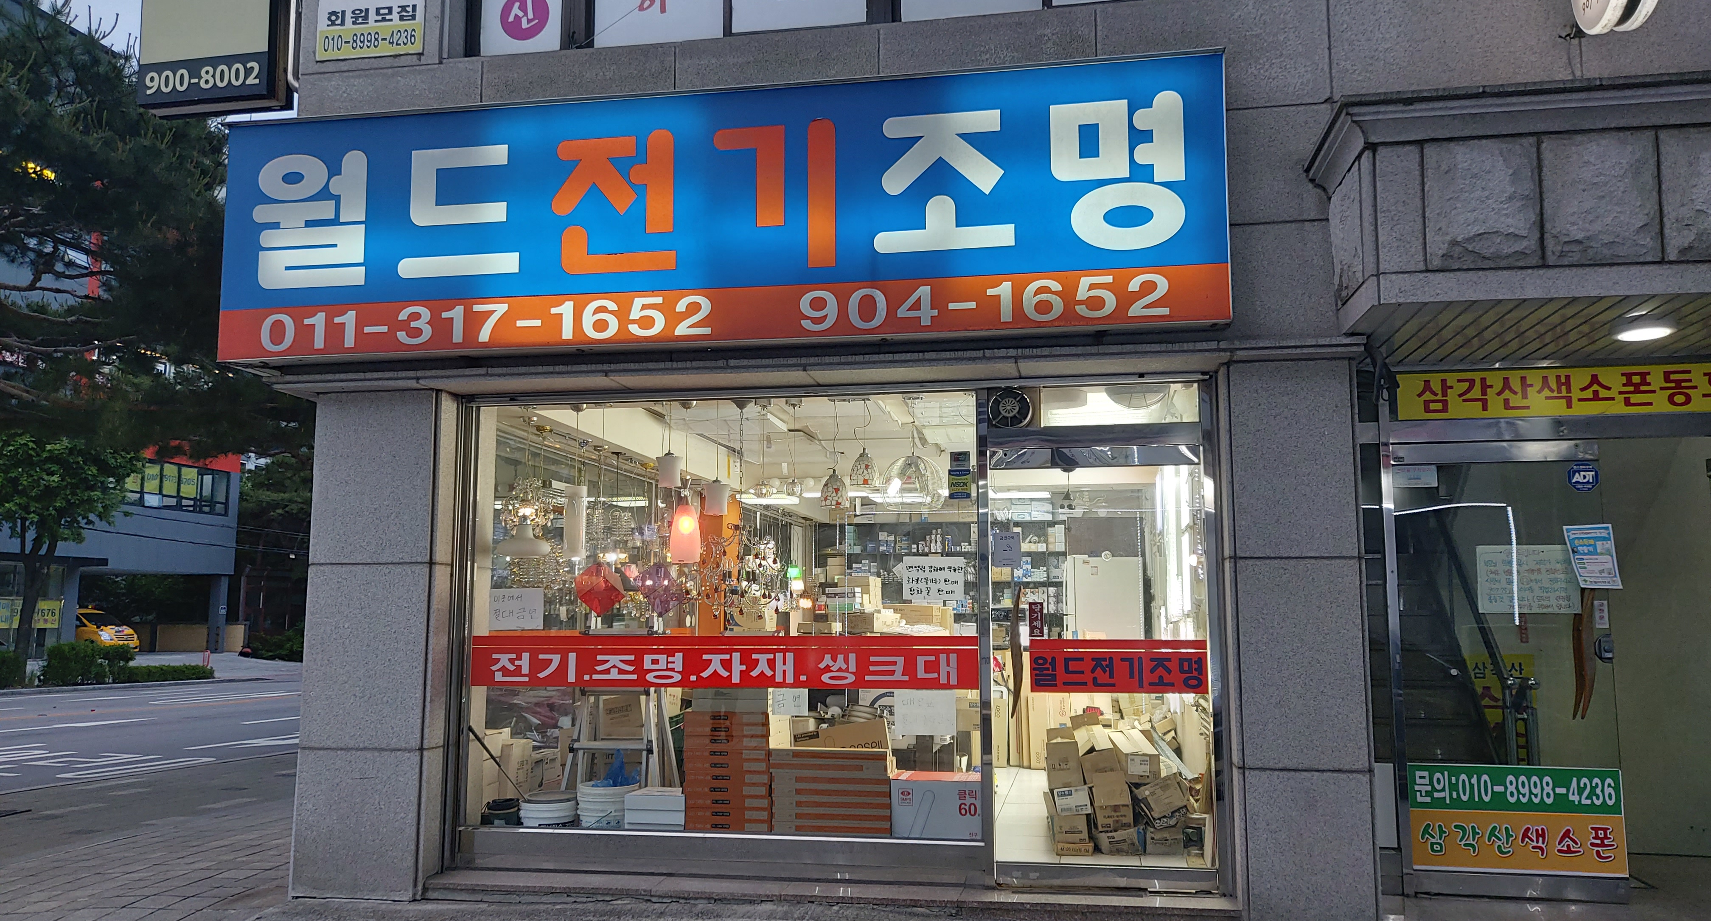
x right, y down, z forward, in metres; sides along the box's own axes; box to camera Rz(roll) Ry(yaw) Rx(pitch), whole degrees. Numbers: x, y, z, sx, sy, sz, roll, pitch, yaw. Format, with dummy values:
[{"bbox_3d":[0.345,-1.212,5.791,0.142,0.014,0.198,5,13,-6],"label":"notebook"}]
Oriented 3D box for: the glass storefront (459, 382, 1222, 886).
[{"bbox_3d":[-0.197,0.841,6.138,3.824,2.378,0.150,-1,-7,10],"label":"glass storefront"}]

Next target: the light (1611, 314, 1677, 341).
[{"bbox_3d":[3.344,-0.560,5.240,0.250,0.057,0.250,-1,-7,10],"label":"light"}]

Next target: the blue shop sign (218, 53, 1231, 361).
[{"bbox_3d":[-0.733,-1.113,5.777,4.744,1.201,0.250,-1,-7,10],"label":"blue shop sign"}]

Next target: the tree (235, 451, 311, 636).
[{"bbox_3d":[-19.227,2.905,41.000,4.600,7.000,4.600,-1,-7,10],"label":"tree"}]

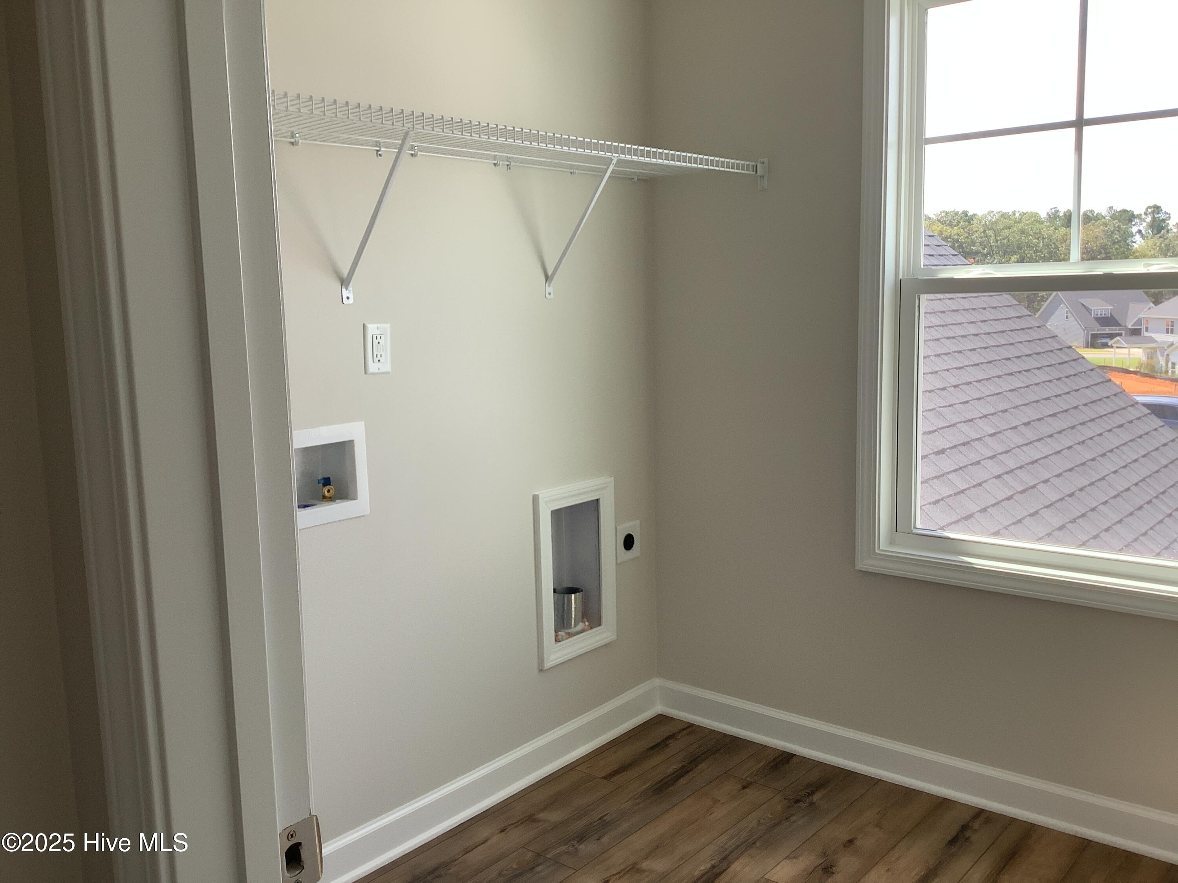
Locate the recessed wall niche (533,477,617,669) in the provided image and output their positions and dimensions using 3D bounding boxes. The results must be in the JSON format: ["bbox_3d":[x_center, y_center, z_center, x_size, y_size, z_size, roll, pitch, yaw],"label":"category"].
[{"bbox_3d":[-0.073,0.367,3.073,0.130,0.499,0.332,5,11,39],"label":"recessed wall niche"}]

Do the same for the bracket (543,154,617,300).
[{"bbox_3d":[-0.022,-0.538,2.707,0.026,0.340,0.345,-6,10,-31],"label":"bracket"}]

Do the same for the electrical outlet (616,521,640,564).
[{"bbox_3d":[0.126,0.309,3.243,0.008,0.115,0.116,5,11,39],"label":"electrical outlet"}]

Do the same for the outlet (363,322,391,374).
[{"bbox_3d":[-0.485,-0.214,2.430,0.008,0.115,0.071,5,11,39],"label":"outlet"}]

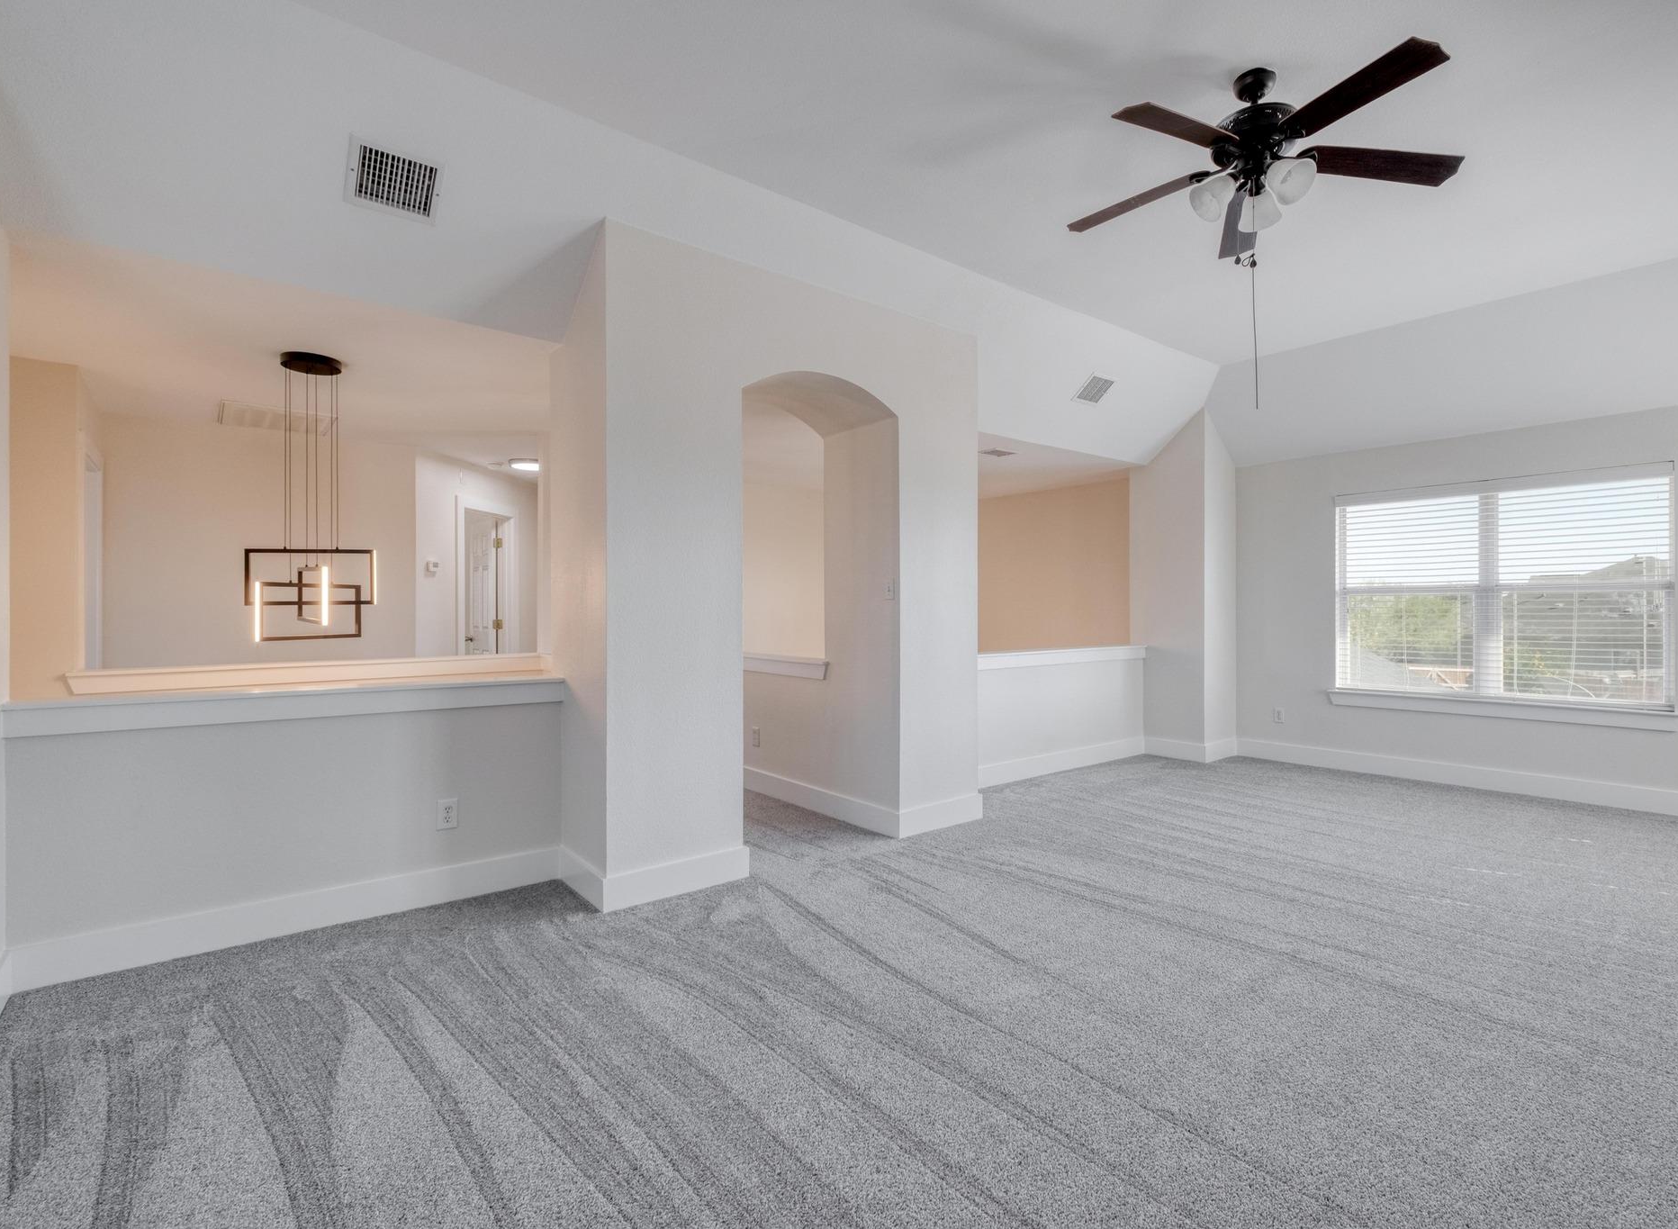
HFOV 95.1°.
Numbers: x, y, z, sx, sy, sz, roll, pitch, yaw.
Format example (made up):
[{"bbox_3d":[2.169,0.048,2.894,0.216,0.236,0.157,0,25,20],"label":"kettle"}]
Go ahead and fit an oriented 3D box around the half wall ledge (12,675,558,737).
[{"bbox_3d":[-1.985,0.342,3.014,1.755,0.110,0.182,0,0,-38],"label":"half wall ledge"}]

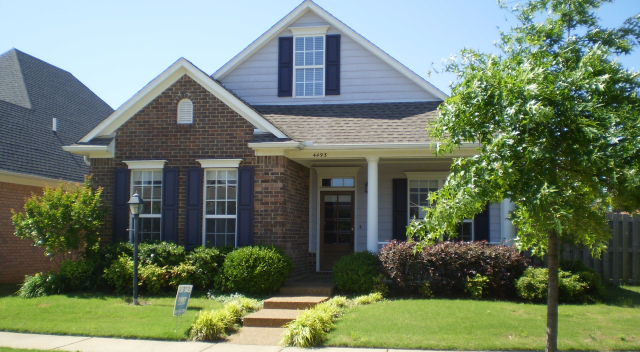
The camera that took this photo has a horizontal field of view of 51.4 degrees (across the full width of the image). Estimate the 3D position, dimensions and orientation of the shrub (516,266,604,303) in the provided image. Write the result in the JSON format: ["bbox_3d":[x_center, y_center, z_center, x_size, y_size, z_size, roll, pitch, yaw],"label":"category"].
[{"bbox_3d":[4.467,2.029,12.386,1.565,0.684,1.050,0,-5,10],"label":"shrub"}]

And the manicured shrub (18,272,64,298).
[{"bbox_3d":[-5.797,2.258,13.878,0.850,0.500,0.800,0,-5,9],"label":"manicured shrub"}]

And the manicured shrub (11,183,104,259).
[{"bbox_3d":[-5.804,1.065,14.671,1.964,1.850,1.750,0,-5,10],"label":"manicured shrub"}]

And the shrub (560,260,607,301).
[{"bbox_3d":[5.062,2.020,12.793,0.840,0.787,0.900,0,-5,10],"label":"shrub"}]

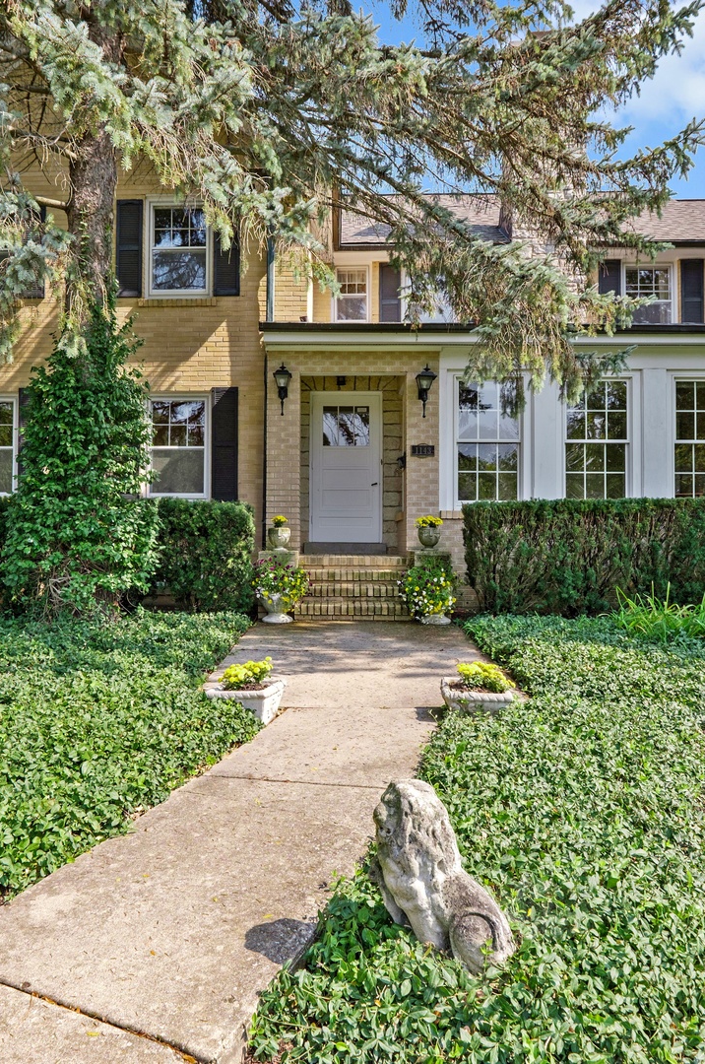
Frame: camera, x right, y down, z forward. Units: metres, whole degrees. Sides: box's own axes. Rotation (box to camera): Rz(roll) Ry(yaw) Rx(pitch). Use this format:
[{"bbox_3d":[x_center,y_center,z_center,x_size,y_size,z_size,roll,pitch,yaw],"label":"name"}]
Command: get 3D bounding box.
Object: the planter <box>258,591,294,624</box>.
[{"bbox_3d":[-0.742,0.750,6.640,0.400,0.310,0.400,0,-1,0],"label":"planter"}]

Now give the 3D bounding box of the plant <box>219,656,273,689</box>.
[{"bbox_3d":[-0.550,0.742,3.460,0.270,0.170,0.240,0,-1,0],"label":"plant"}]

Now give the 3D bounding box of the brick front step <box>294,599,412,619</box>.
[{"bbox_3d":[0.010,0.815,6.800,1.200,0.165,0.300,0,-1,0],"label":"brick front step"}]

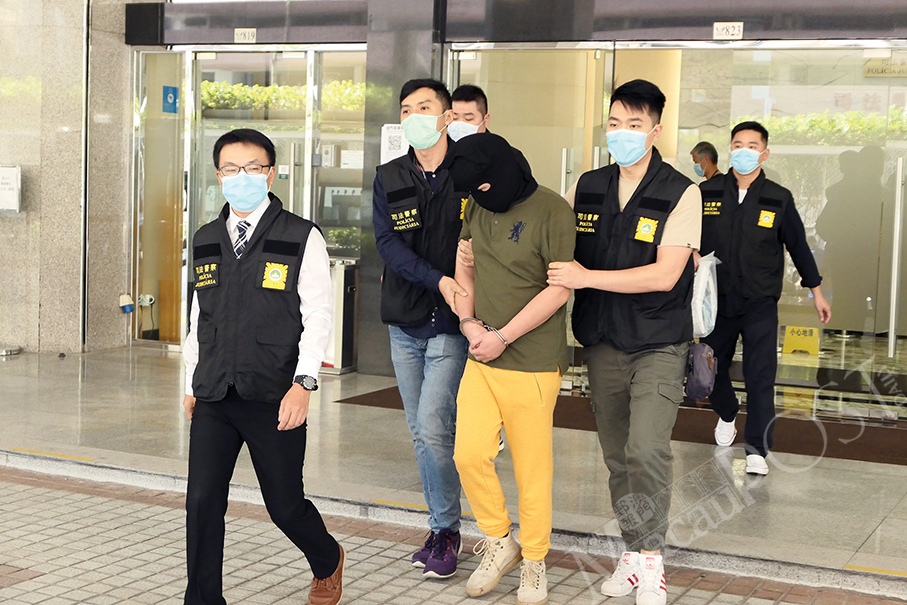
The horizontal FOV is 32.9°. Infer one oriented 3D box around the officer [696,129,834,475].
[{"bbox_3d":[1.532,-0.065,7.533,0.600,1.670,0.580,4,5,20],"label":"officer"}]

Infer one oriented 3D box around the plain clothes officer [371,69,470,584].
[{"bbox_3d":[-0.067,0.075,5.553,0.500,1.760,0.420,3,5,17],"label":"plain clothes officer"}]

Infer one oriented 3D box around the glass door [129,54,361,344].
[{"bbox_3d":[-1.467,-0.715,10.928,2.000,2.230,0.300,4,5,26],"label":"glass door"}]

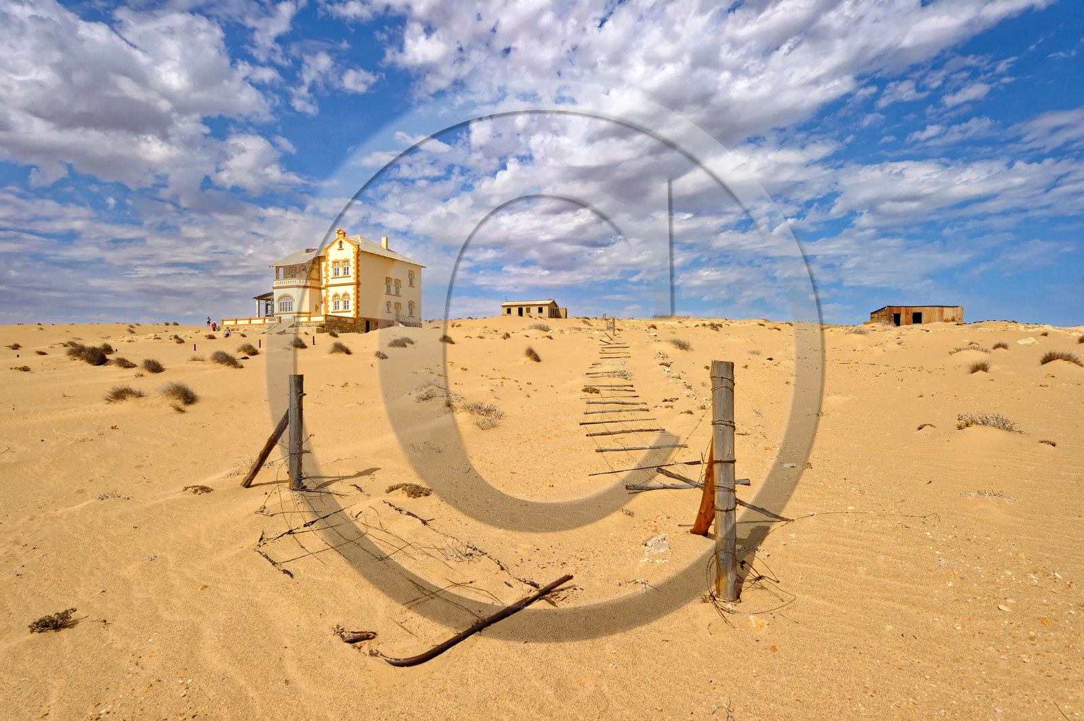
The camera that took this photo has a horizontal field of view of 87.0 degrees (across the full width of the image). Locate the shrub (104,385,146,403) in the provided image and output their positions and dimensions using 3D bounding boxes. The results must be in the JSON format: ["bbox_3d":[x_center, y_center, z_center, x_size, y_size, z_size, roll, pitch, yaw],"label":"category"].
[{"bbox_3d":[-11.311,0.907,15.500,0.950,0.470,0.850,0,0,0],"label":"shrub"}]

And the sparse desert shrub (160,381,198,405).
[{"bbox_3d":[-9.598,0.861,15.100,0.870,0.620,0.820,0,0,0],"label":"sparse desert shrub"}]

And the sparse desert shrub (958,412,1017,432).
[{"bbox_3d":[7.794,1.074,10.000,0.950,0.330,0.700,0,0,0],"label":"sparse desert shrub"}]

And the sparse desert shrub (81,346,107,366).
[{"bbox_3d":[-20.614,-0.234,26.300,1.000,0.880,0.950,0,0,0],"label":"sparse desert shrub"}]

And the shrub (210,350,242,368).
[{"bbox_3d":[-14.259,-0.057,25.800,1.250,0.760,1.050,0,0,0],"label":"shrub"}]

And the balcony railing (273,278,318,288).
[{"bbox_3d":[-30.700,-9.350,70.900,5.600,1.000,2.600,0,-1,24],"label":"balcony railing"}]

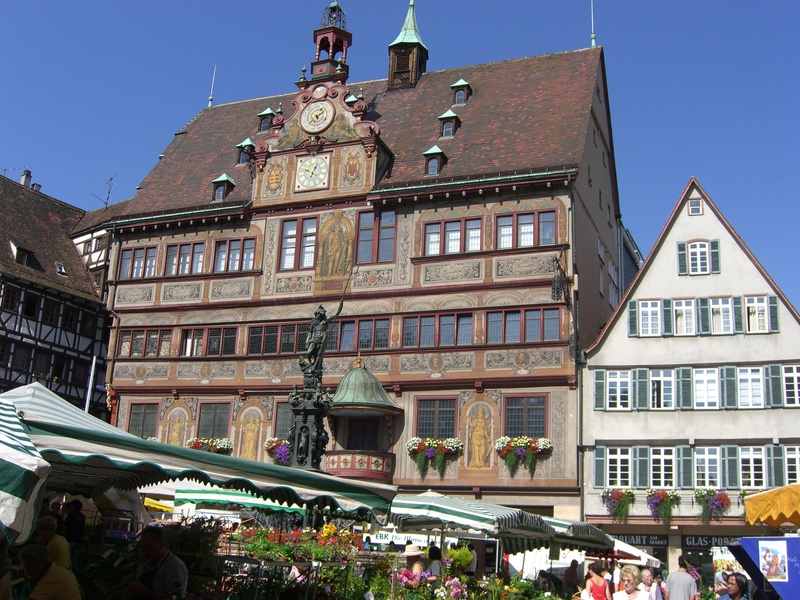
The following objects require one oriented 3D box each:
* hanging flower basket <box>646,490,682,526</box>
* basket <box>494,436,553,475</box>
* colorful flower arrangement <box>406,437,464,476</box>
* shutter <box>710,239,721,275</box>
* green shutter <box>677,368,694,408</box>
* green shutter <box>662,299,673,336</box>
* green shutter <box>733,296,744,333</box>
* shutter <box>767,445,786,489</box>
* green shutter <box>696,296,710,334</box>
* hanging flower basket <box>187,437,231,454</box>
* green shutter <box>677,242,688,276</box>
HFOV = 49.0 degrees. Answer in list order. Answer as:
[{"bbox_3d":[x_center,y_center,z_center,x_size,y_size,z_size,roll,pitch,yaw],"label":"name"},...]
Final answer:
[{"bbox_3d":[9.341,7.355,31.141,1.081,1.252,0.500,-3,-17,21],"label":"hanging flower basket"},{"bbox_3d":[4.642,5.864,33.010,2.173,1.454,0.550,-4,-18,23],"label":"basket"},{"bbox_3d":[1.441,6.519,36.630,2.203,1.568,0.600,-4,-17,22],"label":"colorful flower arrangement"},{"bbox_3d":[11.887,-1.603,33.091,0.340,1.306,0.070,-3,-17,21],"label":"shutter"},{"bbox_3d":[10.252,3.172,31.562,0.602,1.546,0.080,-4,-18,24],"label":"green shutter"},{"bbox_3d":[10.088,0.658,33.123,0.340,1.450,0.070,-3,-17,21],"label":"green shutter"},{"bbox_3d":[12.160,0.538,31.501,0.382,1.373,0.080,-4,-18,24],"label":"green shutter"},{"bbox_3d":[12.706,5.619,29.637,0.622,1.469,0.080,-4,-18,24],"label":"shutter"},{"bbox_3d":[11.290,0.575,32.674,0.432,1.424,0.070,-3,-17,21],"label":"green shutter"},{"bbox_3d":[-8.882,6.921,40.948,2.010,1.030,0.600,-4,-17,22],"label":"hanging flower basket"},{"bbox_3d":[10.599,-1.545,32.892,0.423,1.322,0.080,-4,-18,24],"label":"green shutter"}]

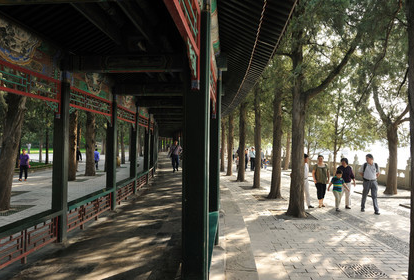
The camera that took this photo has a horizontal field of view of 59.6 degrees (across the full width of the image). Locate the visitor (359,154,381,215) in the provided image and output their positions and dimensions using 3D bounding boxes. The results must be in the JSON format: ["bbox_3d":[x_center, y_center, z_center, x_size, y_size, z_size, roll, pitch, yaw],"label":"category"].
[{"bbox_3d":[4.733,1.262,10.487,0.560,1.710,0.480,0,-1,6],"label":"visitor"}]

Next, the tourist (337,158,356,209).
[{"bbox_3d":[4.344,1.338,11.236,0.540,1.580,0.400,0,-1,6],"label":"tourist"}]

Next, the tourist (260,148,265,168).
[{"bbox_3d":[4.373,1.504,29.286,0.500,1.640,0.380,0,-1,9],"label":"tourist"}]

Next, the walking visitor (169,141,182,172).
[{"bbox_3d":[-1.577,0.833,18.392,0.580,1.640,0.400,0,-1,-3],"label":"walking visitor"}]

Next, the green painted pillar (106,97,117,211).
[{"bbox_3d":[-2.087,0.270,7.974,0.185,2.530,0.185,0,-1,1],"label":"green painted pillar"}]

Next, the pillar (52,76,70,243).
[{"bbox_3d":[-2.176,0.241,5.408,0.185,2.530,0.185,0,-1,1],"label":"pillar"}]

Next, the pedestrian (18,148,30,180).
[{"bbox_3d":[-9.381,1.304,18.586,0.540,1.620,0.360,1,-1,-11],"label":"pedestrian"}]

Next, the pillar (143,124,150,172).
[{"bbox_3d":[-2.172,0.325,13.082,0.185,2.530,0.185,0,-1,-2],"label":"pillar"}]

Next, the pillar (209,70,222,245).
[{"bbox_3d":[0.085,0.255,5.282,0.185,2.530,0.185,0,-1,1],"label":"pillar"}]

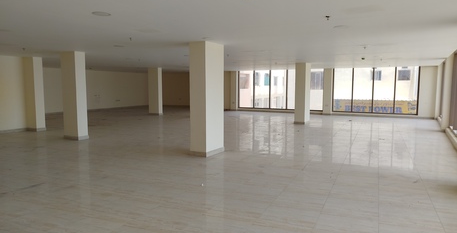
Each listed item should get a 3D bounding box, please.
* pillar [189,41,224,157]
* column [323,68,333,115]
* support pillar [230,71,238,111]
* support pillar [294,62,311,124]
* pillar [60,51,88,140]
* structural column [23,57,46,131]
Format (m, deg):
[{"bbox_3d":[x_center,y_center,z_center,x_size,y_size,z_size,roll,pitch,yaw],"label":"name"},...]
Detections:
[{"bbox_3d":[-0.443,-0.364,6.792,0.404,2.343,0.706,3,6,30],"label":"pillar"},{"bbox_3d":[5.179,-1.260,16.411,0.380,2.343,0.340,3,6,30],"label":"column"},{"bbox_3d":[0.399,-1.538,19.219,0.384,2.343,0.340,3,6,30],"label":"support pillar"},{"bbox_3d":[2.936,-0.891,12.453,0.407,2.343,0.703,3,6,30],"label":"support pillar"},{"bbox_3d":[-4.186,-0.549,8.632,0.636,2.343,0.292,3,6,30],"label":"pillar"},{"bbox_3d":[-6.244,-0.704,10.205,0.629,2.343,0.274,3,6,30],"label":"structural column"}]

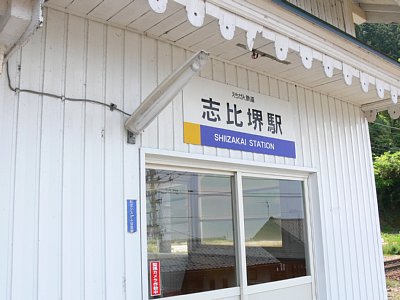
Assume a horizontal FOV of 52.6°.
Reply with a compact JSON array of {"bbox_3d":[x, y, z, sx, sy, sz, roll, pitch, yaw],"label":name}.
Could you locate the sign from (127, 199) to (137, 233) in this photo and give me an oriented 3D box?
[{"bbox_3d":[-0.381,0.377,2.297,0.064,0.186,0.010,7,-14,-39],"label":"sign"}]

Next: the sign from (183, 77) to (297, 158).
[{"bbox_3d":[0.352,-0.226,3.052,1.176,0.495,0.030,7,-14,-39],"label":"sign"}]

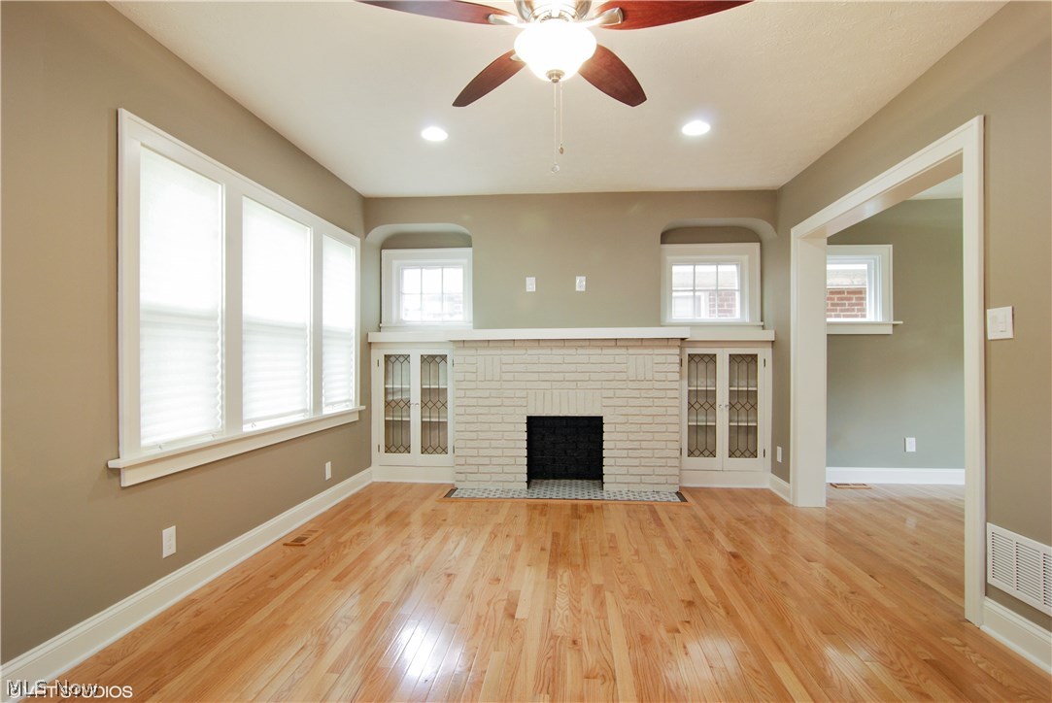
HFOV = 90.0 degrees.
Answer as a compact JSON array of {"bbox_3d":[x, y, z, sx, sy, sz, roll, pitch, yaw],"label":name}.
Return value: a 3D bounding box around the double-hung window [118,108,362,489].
[{"bbox_3d":[-1.534,-0.202,3.255,0.110,1.514,2.380,0,0,5],"label":"double-hung window"}]

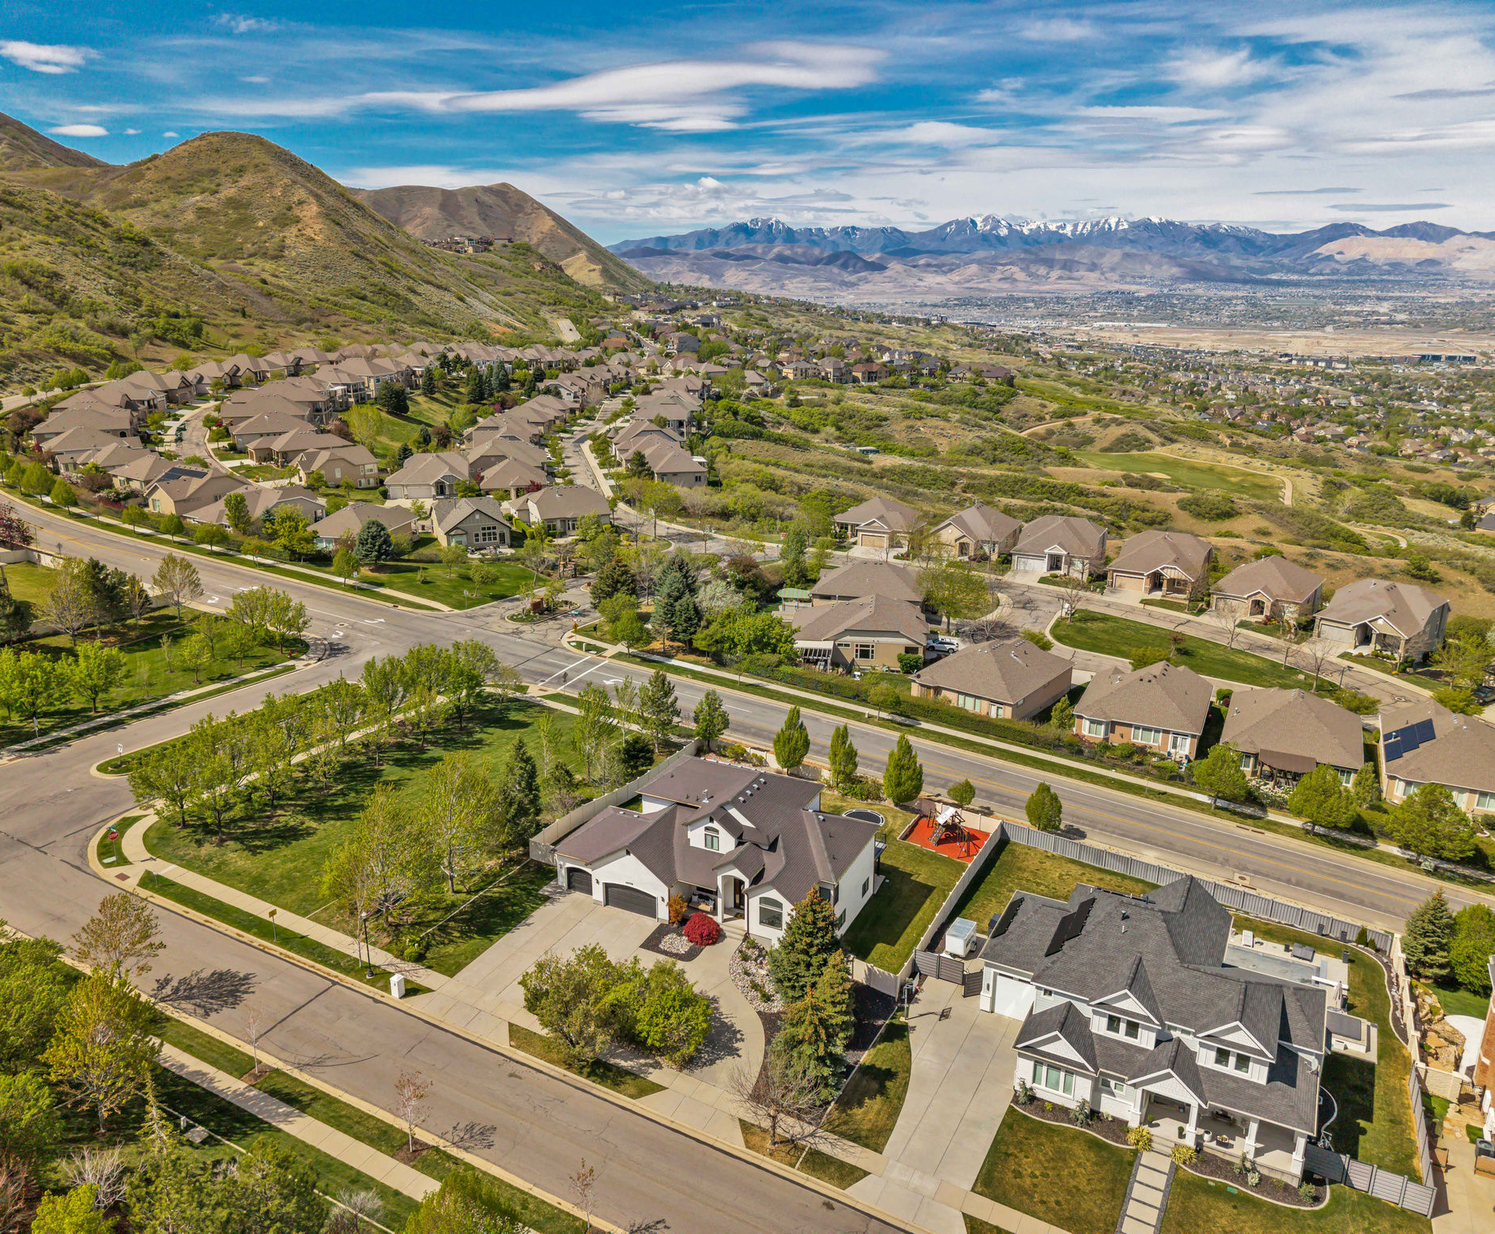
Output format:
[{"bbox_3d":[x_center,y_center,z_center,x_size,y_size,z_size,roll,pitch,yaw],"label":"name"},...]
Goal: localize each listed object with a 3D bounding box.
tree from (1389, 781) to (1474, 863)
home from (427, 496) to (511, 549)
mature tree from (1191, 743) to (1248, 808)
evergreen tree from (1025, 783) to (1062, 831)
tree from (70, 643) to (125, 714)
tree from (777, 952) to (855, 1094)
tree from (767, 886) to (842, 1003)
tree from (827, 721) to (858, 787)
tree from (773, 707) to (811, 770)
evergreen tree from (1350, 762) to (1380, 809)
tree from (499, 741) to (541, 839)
[{"bbox_3d":[67.260,20.480,112.080,8.420,8.300,8.420,0,17,0],"label":"tree"},{"bbox_3d":[-45.550,-16.830,187.440,11.700,7.300,22.500,-6,18,-20],"label":"home"},{"bbox_3d":[47.260,15.950,113.970,5.780,7.160,5.780,8,19,23],"label":"mature tree"},{"bbox_3d":[28.590,18.270,109.830,3.590,5.190,3.590,5,18,15],"label":"evergreen tree"},{"bbox_3d":[-65.740,6.170,114.840,5.880,7.450,5.880,0,17,0],"label":"tree"},{"bbox_3d":[4.257,25.584,71.694,4.800,9.600,4.800,0,17,0],"label":"tree"},{"bbox_3d":[4.180,22.690,80.700,5.440,8.010,5.440,0,17,0],"label":"tree"},{"bbox_3d":[9.680,14.220,116.480,3.050,7.100,3.050,0,17,0],"label":"tree"},{"bbox_3d":[4.503,13.038,121.555,3.700,7.400,3.700,0,17,0],"label":"tree"},{"bbox_3d":[67.150,18.220,123.660,3.230,5.440,3.230,0,17,0],"label":"evergreen tree"},{"bbox_3d":[-20.504,15.517,101.292,3.800,9.000,3.800,0,17,0],"label":"tree"}]

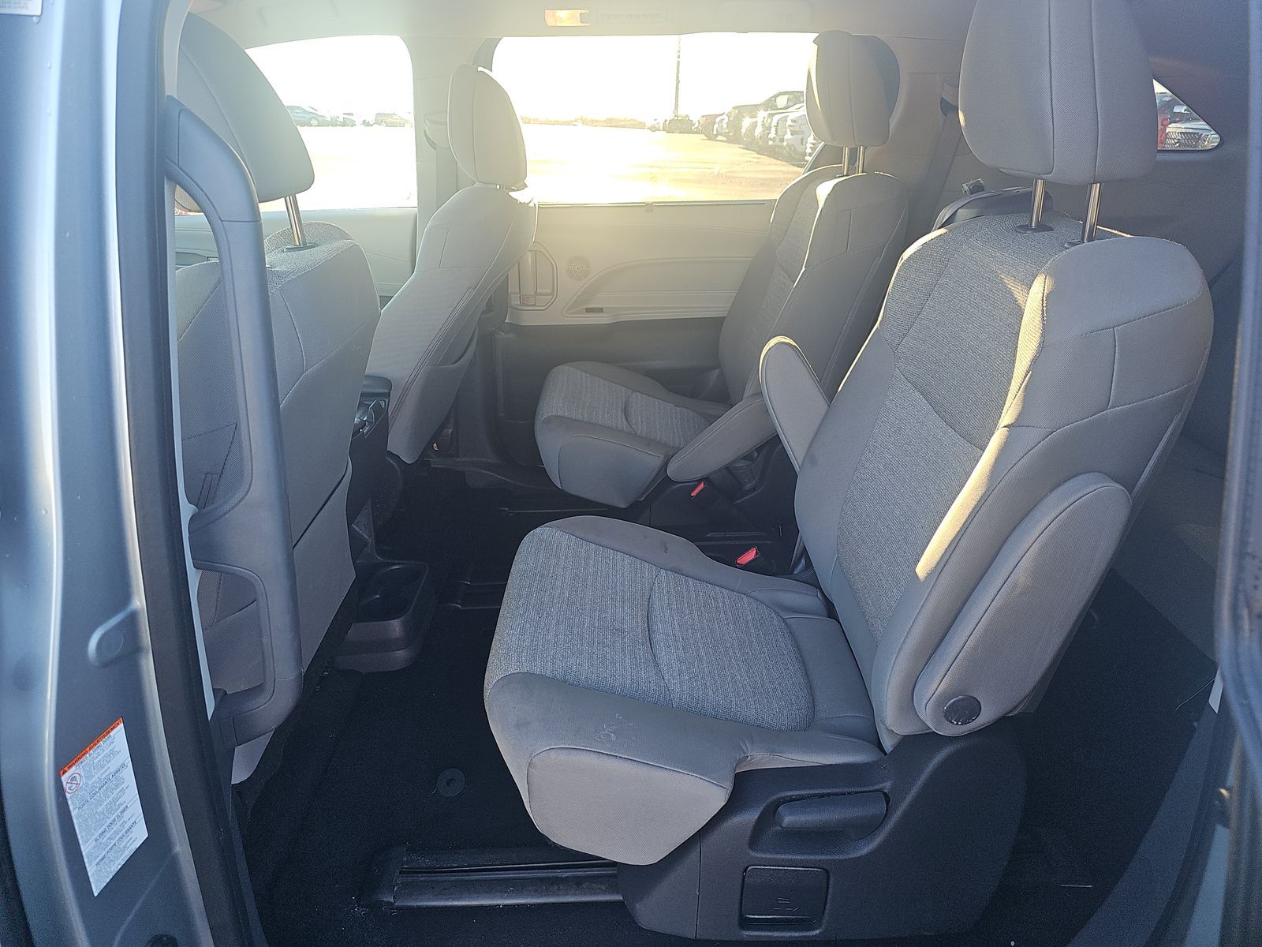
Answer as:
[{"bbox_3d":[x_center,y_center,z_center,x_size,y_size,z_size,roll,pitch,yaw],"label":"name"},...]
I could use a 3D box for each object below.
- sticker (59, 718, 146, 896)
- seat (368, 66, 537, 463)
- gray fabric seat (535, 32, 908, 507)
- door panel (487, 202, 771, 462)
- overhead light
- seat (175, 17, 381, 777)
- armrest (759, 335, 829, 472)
[{"bbox_3d":[-0.386,0.247,0.620,0.003,0.117,0.058,7,23,7],"label":"sticker"},{"bbox_3d":[-0.615,-0.355,1.754,0.877,0.908,0.530,-1,23,-2],"label":"seat"},{"bbox_3d":[0.173,-0.381,1.809,0.765,1.020,0.617,-1,23,-2],"label":"gray fabric seat"},{"bbox_3d":[0.126,-0.374,2.224,0.949,0.678,0.102,-1,23,-2],"label":"door panel"},{"bbox_3d":[-0.133,-0.956,1.760,0.098,0.042,0.022,-1,64,-2],"label":"overhead light"},{"bbox_3d":[-0.709,-0.043,1.012,0.745,0.944,0.541,-1,23,-2],"label":"seat"},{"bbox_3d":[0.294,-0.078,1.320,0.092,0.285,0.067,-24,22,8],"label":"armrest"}]

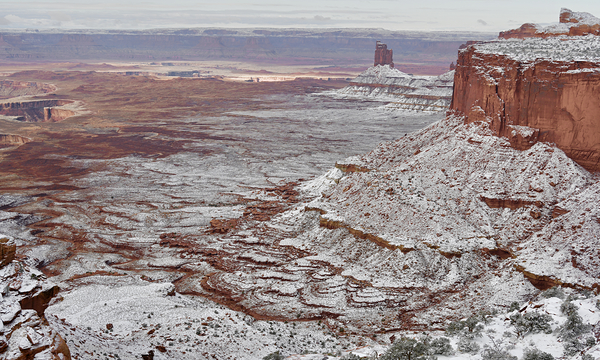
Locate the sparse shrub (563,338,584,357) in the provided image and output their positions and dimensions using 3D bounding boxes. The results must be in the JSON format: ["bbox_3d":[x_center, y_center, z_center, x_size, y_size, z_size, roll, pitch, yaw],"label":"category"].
[{"bbox_3d":[21.763,13.368,61.000,1.751,1.567,1.576,0,11,0],"label":"sparse shrub"}]

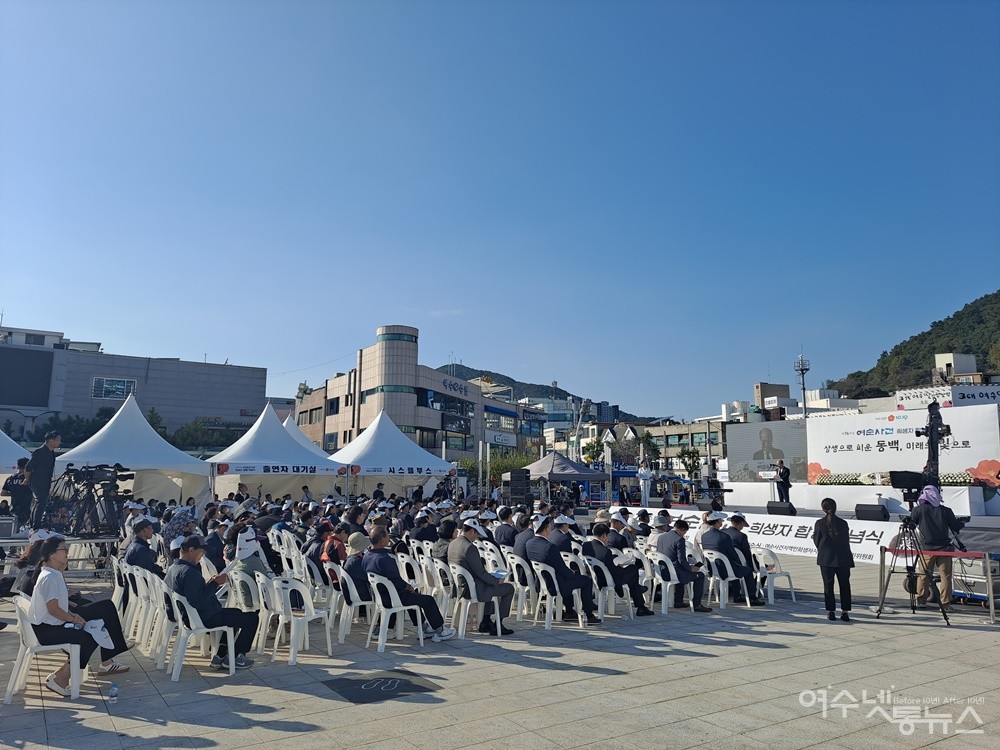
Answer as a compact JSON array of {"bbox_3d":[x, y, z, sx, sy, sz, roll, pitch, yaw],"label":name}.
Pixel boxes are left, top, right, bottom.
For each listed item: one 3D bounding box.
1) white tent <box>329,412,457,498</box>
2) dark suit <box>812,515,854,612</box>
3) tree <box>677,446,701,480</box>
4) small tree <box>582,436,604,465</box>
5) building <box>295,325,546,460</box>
[{"bbox_3d":[-5.356,4.202,31.379,5.050,5.000,5.050,6,-11,-33],"label":"white tent"},{"bbox_3d":[4.582,2.581,9.543,0.500,1.300,0.300,-3,-9,23],"label":"dark suit"},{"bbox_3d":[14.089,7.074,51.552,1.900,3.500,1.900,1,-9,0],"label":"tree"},{"bbox_3d":[5.568,6.015,41.580,1.600,4.850,1.600,0,-9,0],"label":"small tree"},{"bbox_3d":[-9.409,6.187,79.184,17.000,15.200,37.000,-3,-10,23],"label":"building"}]

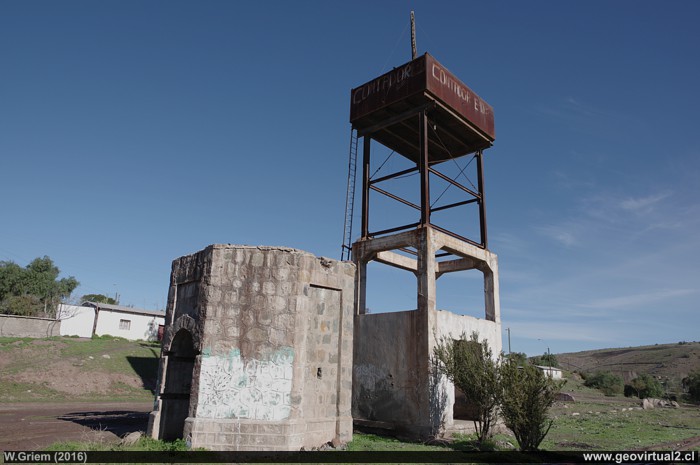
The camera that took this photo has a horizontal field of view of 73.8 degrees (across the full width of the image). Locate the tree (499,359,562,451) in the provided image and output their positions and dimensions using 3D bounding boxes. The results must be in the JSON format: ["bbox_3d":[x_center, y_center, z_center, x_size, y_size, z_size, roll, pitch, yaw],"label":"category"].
[{"bbox_3d":[4.262,4.042,11.006,1.420,2.063,1.400,-4,-17,20],"label":"tree"}]

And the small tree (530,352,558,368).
[{"bbox_3d":[56.677,38.444,135.821,7.500,6.743,7.000,-5,-17,21],"label":"small tree"}]

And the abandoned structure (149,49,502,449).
[{"bbox_3d":[-0.094,0.105,15.129,5.720,11.700,10.200,-13,-21,41],"label":"abandoned structure"}]

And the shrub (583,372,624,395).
[{"bbox_3d":[20.874,12.378,38.229,3.200,2.039,3.000,-7,-18,27],"label":"shrub"}]

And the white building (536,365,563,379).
[{"bbox_3d":[52.239,36.274,121.439,5.600,3.630,4.800,1,-16,0],"label":"white building"}]

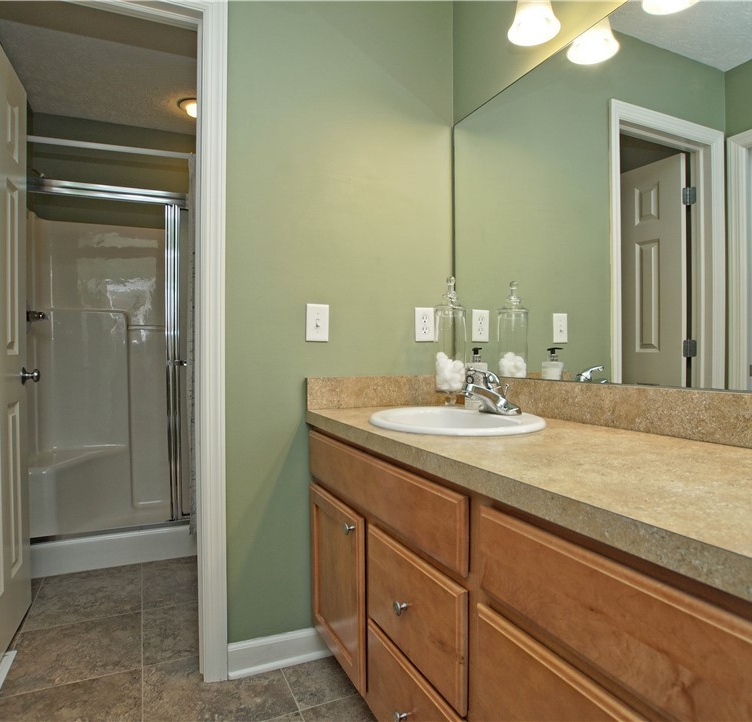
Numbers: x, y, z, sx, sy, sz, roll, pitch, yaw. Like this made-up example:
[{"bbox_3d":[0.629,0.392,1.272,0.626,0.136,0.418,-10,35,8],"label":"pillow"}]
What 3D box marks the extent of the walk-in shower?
[{"bbox_3d":[-1.117,0.001,2.623,1.340,1.820,0.860,-1,1,-21],"label":"walk-in shower"}]

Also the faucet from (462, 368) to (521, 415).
[{"bbox_3d":[0.308,0.082,1.347,0.142,0.127,0.155,-1,1,-21],"label":"faucet"}]

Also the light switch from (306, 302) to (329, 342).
[{"bbox_3d":[-0.178,-0.118,1.499,0.071,0.115,0.014,-1,1,-21],"label":"light switch"}]

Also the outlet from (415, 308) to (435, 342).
[{"bbox_3d":[0.166,-0.122,1.637,0.071,0.115,0.010,-1,1,-21],"label":"outlet"}]

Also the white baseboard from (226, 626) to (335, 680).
[{"bbox_3d":[-0.275,0.884,1.475,0.345,0.095,0.017,-1,1,-21],"label":"white baseboard"}]

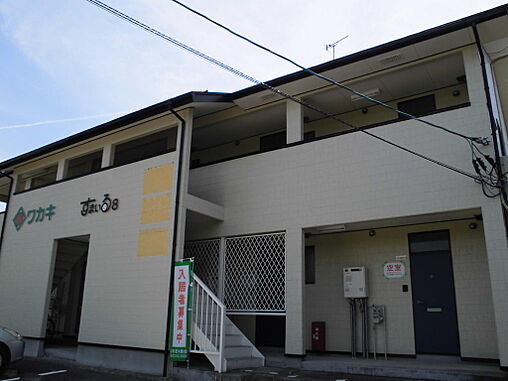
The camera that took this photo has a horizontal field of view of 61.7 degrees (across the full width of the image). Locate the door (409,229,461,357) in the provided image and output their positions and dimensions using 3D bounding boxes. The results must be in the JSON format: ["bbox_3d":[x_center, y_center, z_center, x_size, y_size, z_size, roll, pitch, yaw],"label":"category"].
[{"bbox_3d":[3.402,1.910,8.092,0.787,2.282,0.080,-10,-19,33],"label":"door"}]

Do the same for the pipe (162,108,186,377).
[{"bbox_3d":[-1.716,0.860,8.434,0.080,5.250,0.460,-10,-19,33],"label":"pipe"}]

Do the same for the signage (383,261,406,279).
[{"bbox_3d":[2.828,1.608,8.555,0.436,0.306,0.020,-10,-19,33],"label":"signage"}]

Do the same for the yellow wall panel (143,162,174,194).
[{"bbox_3d":[-2.113,-0.252,9.292,0.877,0.601,0.020,-10,-19,33],"label":"yellow wall panel"}]

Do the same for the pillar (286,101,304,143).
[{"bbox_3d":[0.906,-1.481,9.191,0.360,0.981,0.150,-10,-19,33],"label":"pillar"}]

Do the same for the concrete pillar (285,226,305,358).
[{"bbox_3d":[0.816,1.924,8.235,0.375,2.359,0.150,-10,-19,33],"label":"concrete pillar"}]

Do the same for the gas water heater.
[{"bbox_3d":[2.122,1.906,8.825,0.463,0.609,0.210,-10,-19,33],"label":"gas water heater"}]

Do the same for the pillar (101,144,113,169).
[{"bbox_3d":[-3.634,-0.828,10.653,0.317,0.549,0.140,-10,-19,33],"label":"pillar"}]

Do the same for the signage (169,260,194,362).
[{"bbox_3d":[-1.342,2.232,7.977,0.482,1.803,0.030,-10,-19,33],"label":"signage"}]

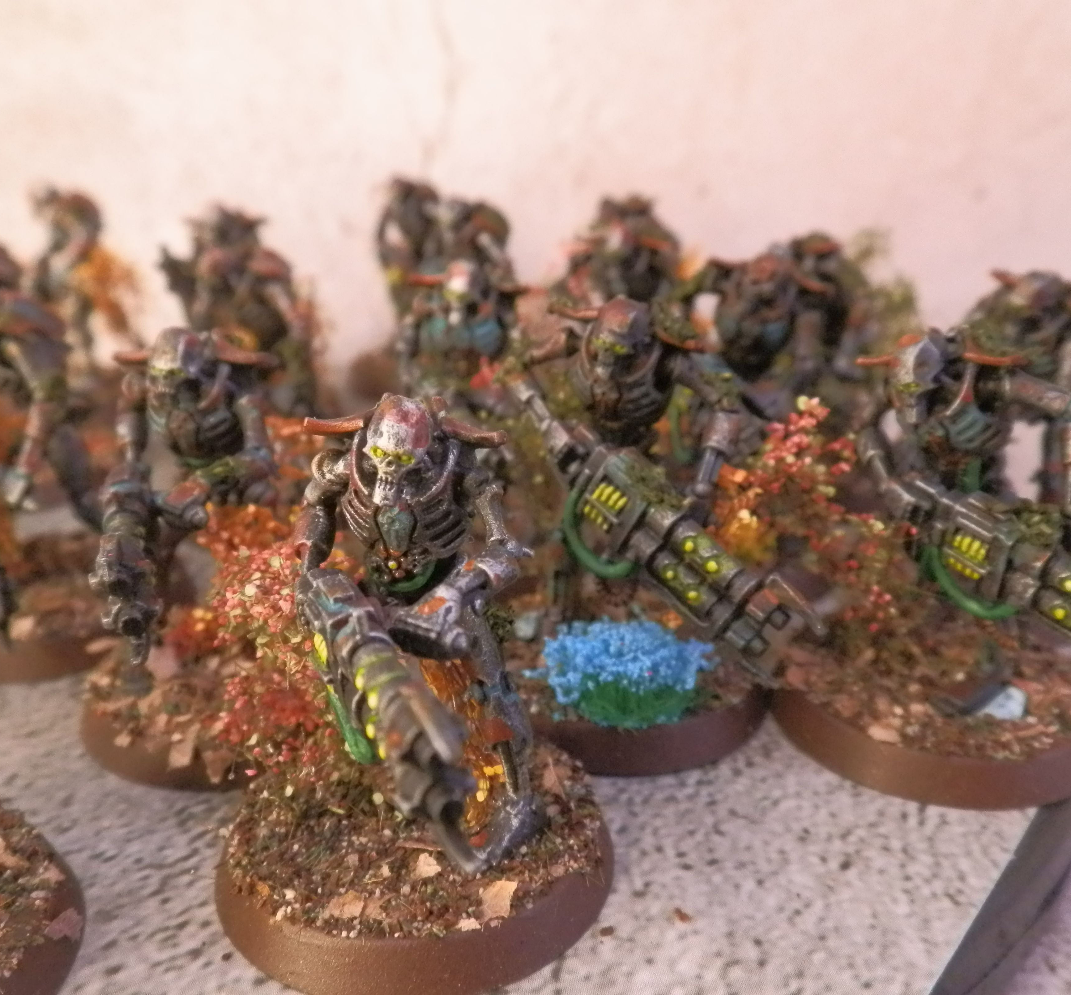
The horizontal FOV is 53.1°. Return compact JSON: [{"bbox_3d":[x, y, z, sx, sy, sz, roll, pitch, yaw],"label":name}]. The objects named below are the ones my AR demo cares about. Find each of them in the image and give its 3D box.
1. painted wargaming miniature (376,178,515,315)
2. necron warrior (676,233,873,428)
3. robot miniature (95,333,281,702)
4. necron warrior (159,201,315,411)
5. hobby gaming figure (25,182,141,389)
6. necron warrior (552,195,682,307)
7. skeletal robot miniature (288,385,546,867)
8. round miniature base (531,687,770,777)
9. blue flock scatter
[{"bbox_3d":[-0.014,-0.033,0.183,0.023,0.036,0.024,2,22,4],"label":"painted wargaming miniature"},{"bbox_3d":[0.028,-0.011,0.126,0.020,0.036,0.021,3,22,8],"label":"necron warrior"},{"bbox_3d":[-0.031,0.002,0.096,0.018,0.035,0.023,-3,22,-5],"label":"robot miniature"},{"bbox_3d":[-0.045,-0.024,0.159,0.020,0.037,0.021,-3,22,-5],"label":"necron warrior"},{"bbox_3d":[-0.085,-0.039,0.198,0.021,0.036,0.018,-16,26,-34],"label":"hobby gaming figure"},{"bbox_3d":[0.011,-0.020,0.148,0.018,0.038,0.020,2,22,6],"label":"necron warrior"},{"bbox_3d":[-0.008,0.010,0.075,0.018,0.036,0.023,-2,22,-3],"label":"skeletal robot miniature"},{"bbox_3d":[0.008,0.017,0.111,0.032,0.004,0.032,0,22,0],"label":"round miniature base"},{"bbox_3d":[0.009,0.016,0.100,0.017,0.006,0.011,0,22,0],"label":"blue flock scatter"}]

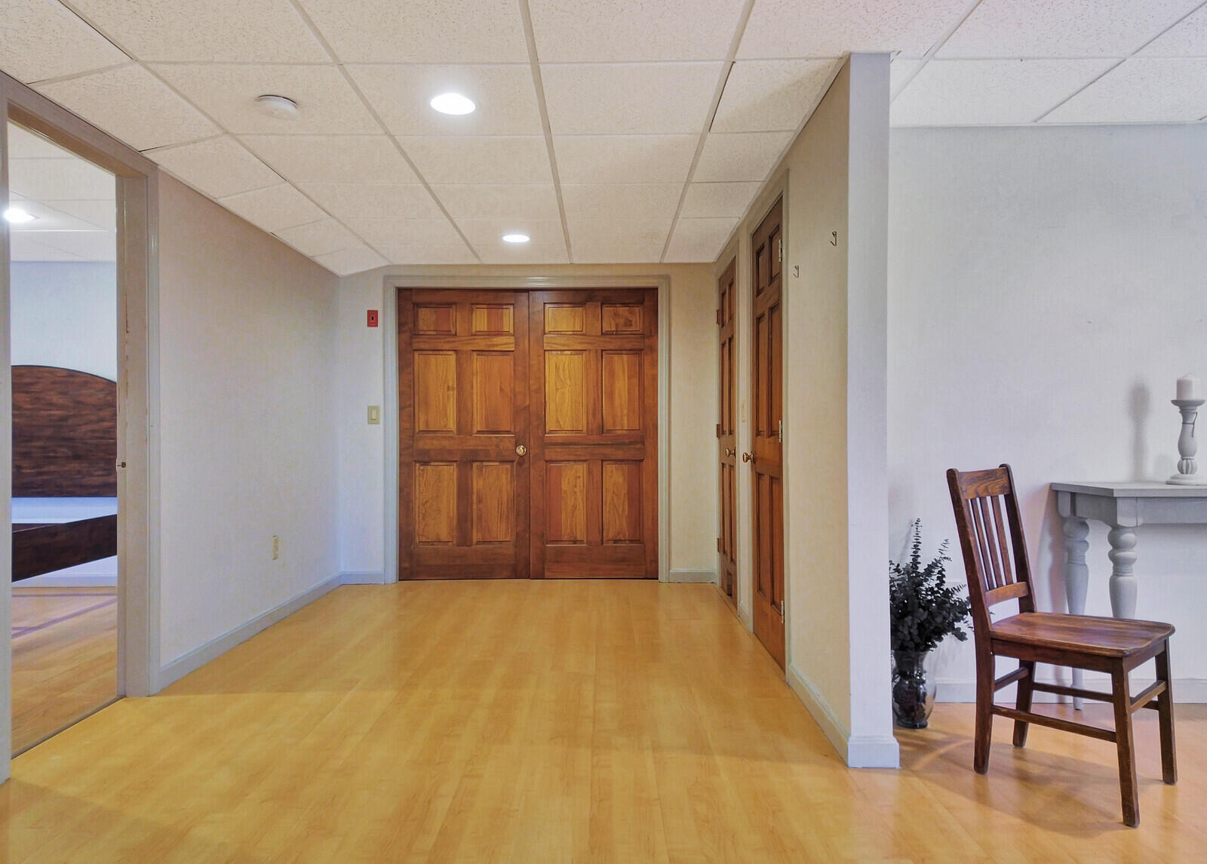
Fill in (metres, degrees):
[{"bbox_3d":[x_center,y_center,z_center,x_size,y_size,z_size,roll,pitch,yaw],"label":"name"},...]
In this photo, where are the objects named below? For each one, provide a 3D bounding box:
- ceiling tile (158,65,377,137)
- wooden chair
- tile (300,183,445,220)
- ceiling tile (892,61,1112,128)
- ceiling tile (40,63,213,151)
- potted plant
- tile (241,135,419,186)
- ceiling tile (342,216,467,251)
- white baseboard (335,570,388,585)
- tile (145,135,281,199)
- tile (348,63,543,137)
[{"bbox_3d":[-1.166,-1.181,2.737,0.608,0.020,0.561,0,0,0],"label":"ceiling tile"},{"bbox_3d":[1.351,0.569,2.279,0.420,0.915,0.530,0,0,-43],"label":"wooden chair"},{"bbox_3d":[-1.159,-1.173,3.882,0.613,0.020,0.578,0,0,0],"label":"tile"},{"bbox_3d":[1.353,-1.188,2.695,0.608,0.020,0.478,0,0,0],"label":"ceiling tile"},{"bbox_3d":[-1.639,-1.132,2.718,0.340,0.020,0.582,-15,0,0],"label":"ceiling tile"},{"bbox_3d":[1.108,0.666,2.687,0.380,0.725,0.350,0,0,0],"label":"potted plant"},{"bbox_3d":[-1.159,-1.175,3.300,0.613,0.020,0.578,0,0,0],"label":"tile"},{"bbox_3d":[-1.165,-1.175,4.487,0.608,0.020,0.561,0,0,0],"label":"ceiling tile"},{"bbox_3d":[-1.671,0.996,5.310,0.353,0.100,0.016,0,0,0],"label":"white baseboard"},{"bbox_3d":[-1.639,-1.131,3.300,0.340,0.020,0.582,-15,0,0],"label":"tile"},{"bbox_3d":[-0.534,-1.178,2.719,0.613,0.020,0.578,0,0,0],"label":"tile"}]

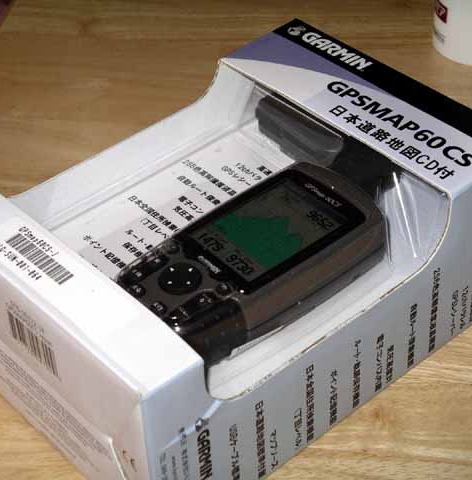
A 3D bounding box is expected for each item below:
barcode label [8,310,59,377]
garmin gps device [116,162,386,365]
[{"bbox_3d":[-0.078,0.040,0.506,0.002,0.015,0.029,-32,48,-28],"label":"barcode label"},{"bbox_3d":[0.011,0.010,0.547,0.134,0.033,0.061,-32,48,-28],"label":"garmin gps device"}]

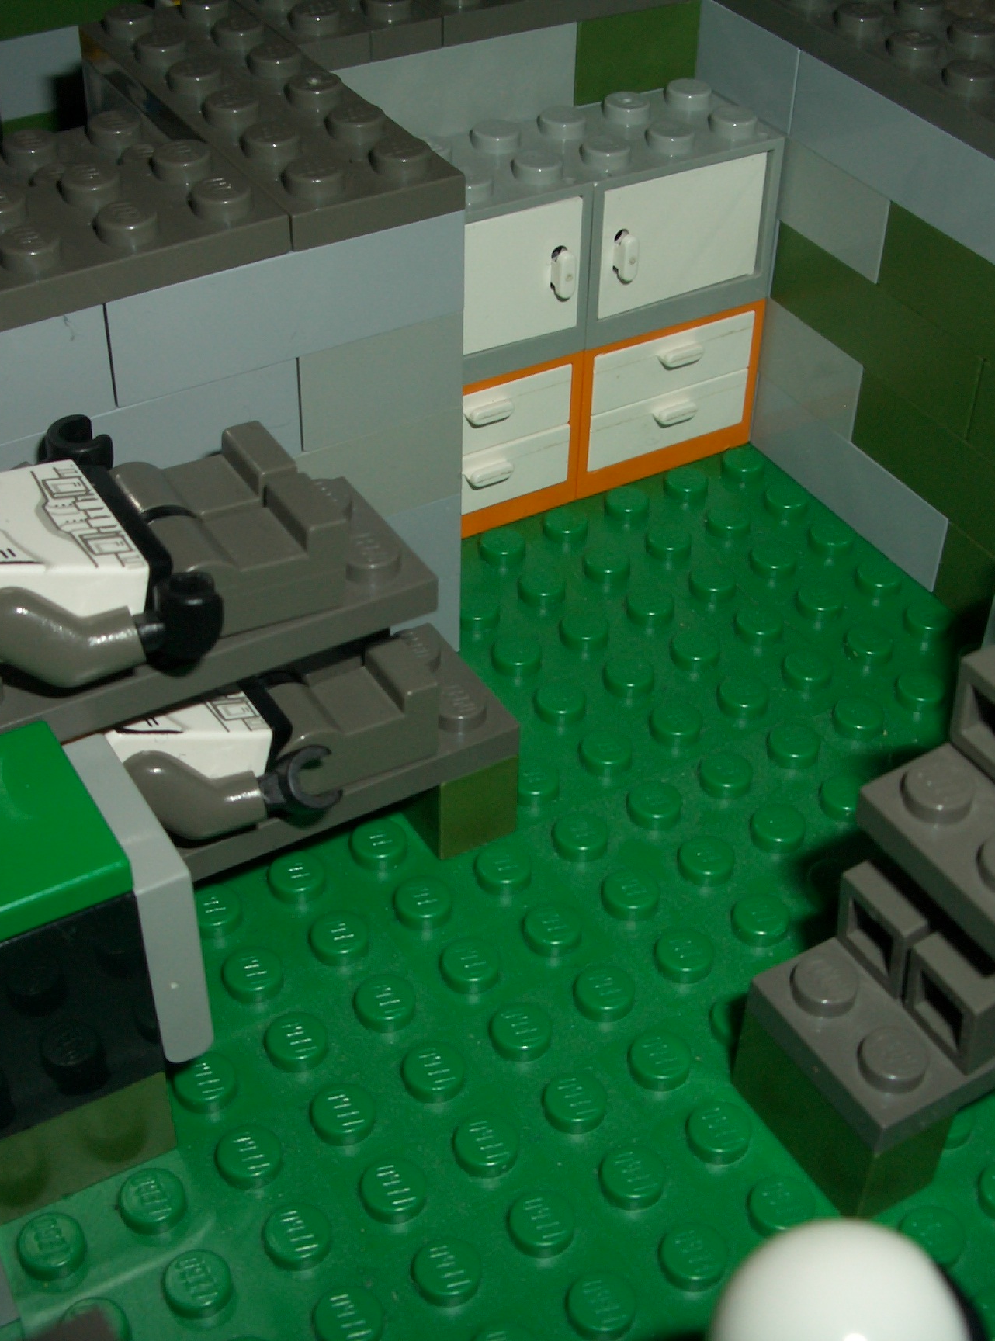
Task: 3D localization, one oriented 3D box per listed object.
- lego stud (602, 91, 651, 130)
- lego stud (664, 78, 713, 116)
[{"bbox_3d":[0.014,-0.059,0.191,0.005,0.002,0.005,1,41,-1],"label":"lego stud"},{"bbox_3d":[0.021,-0.062,0.194,0.005,0.002,0.005,1,41,-1],"label":"lego stud"}]

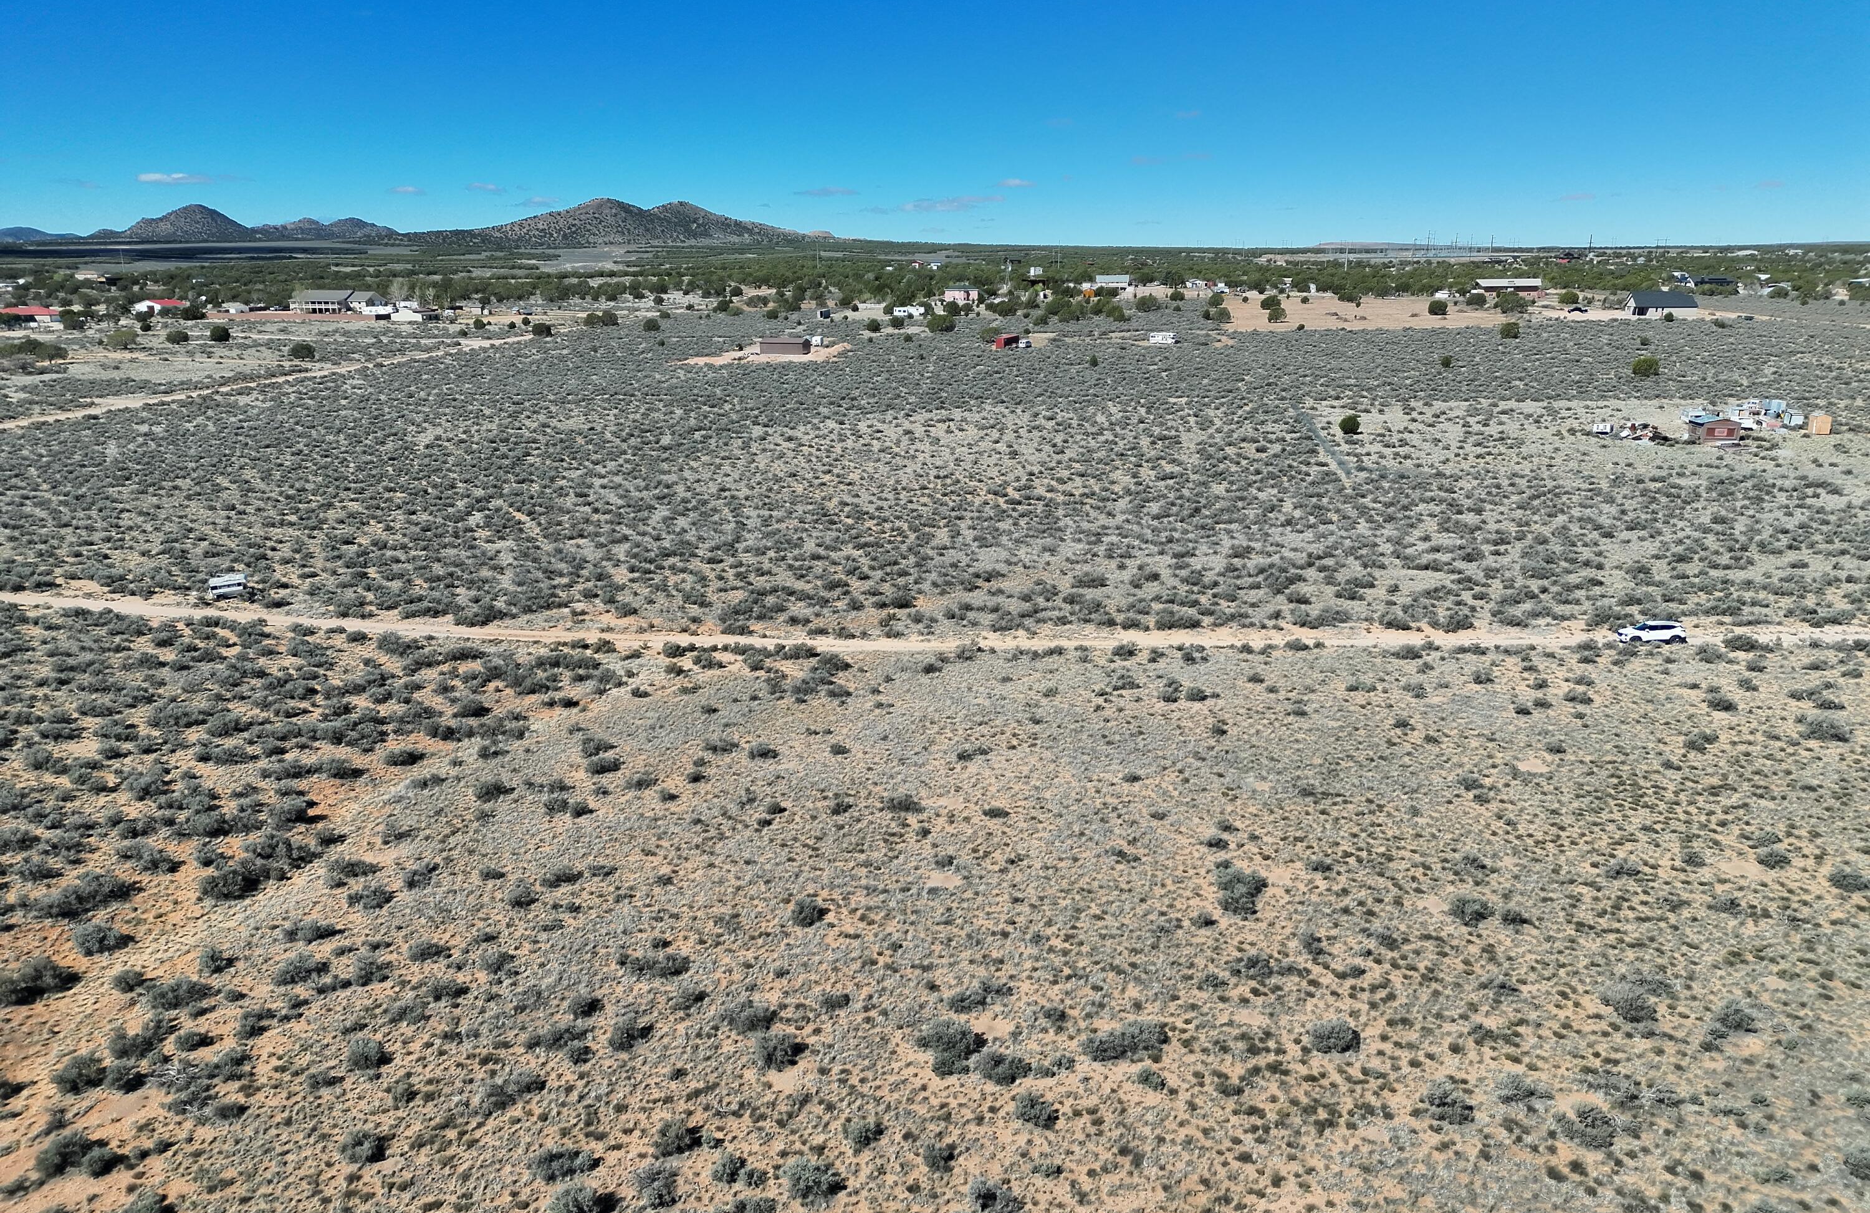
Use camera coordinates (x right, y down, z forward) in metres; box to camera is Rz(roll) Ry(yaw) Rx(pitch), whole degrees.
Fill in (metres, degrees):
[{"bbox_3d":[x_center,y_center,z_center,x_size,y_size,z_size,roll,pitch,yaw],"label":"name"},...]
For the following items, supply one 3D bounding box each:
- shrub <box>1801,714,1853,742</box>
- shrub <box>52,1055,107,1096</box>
[{"bbox_3d":[55.511,7.351,80.573,2.650,1.200,2.400,11,19,35],"label":"shrub"},{"bbox_3d":[-28.825,15.701,43.642,1.528,1.132,1.482,0,16,0],"label":"shrub"}]

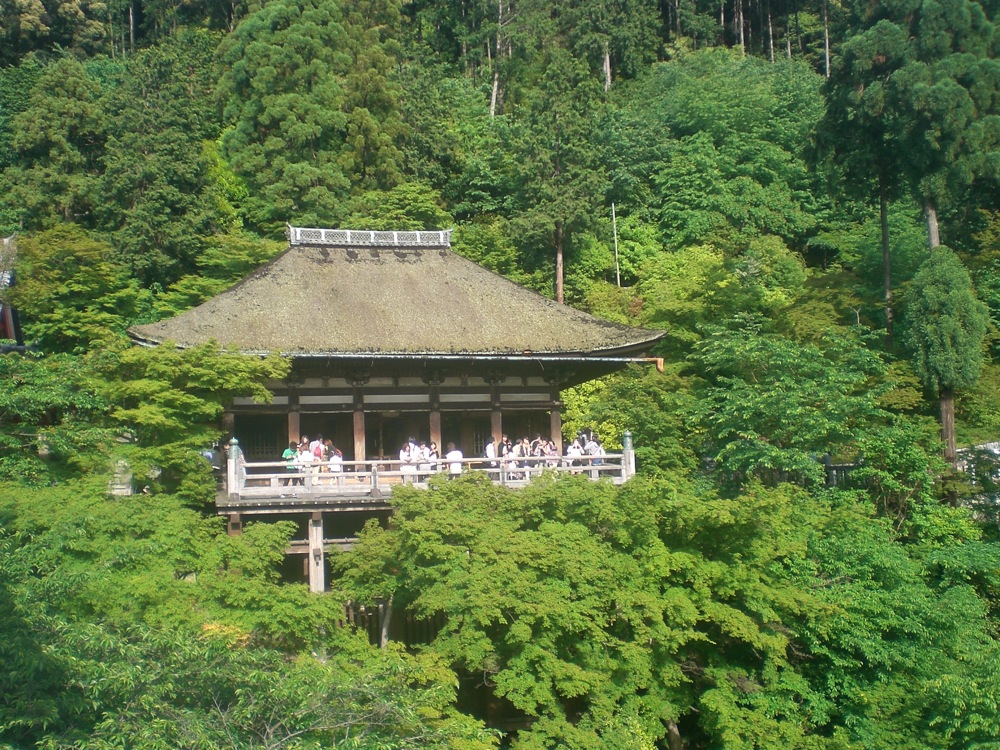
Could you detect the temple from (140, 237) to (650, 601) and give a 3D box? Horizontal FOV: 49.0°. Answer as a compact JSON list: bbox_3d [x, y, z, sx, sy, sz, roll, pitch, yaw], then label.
[{"bbox_3d":[-3.899,0.988,38.455,16.119,12.657,13.600,0,-3,-12],"label":"temple"}]

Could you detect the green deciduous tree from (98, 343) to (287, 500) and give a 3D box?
[{"bbox_3d":[-8.347,1.303,29.800,5.212,4.479,4.700,0,-3,-16],"label":"green deciduous tree"}]

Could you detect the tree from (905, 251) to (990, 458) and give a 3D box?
[{"bbox_3d":[15.218,-0.307,37.500,2.938,8.164,2.900,-2,-3,22],"label":"tree"}]

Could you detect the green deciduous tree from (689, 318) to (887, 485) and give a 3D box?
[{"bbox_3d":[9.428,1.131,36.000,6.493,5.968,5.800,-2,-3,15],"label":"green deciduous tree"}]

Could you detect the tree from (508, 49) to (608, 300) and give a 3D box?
[{"bbox_3d":[2.873,-9.438,53.000,4.731,12.842,4.700,-1,-3,3],"label":"tree"}]

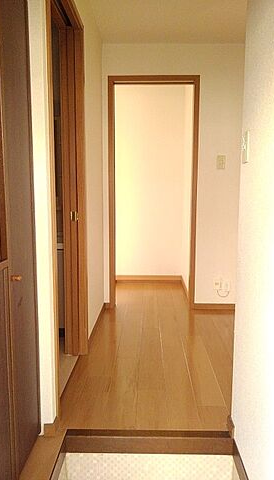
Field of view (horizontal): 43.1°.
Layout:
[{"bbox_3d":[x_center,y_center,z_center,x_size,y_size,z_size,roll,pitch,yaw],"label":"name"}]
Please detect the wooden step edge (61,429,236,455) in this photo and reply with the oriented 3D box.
[{"bbox_3d":[0.054,0.897,1.538,0.735,0.083,0.050,0,7,2],"label":"wooden step edge"}]

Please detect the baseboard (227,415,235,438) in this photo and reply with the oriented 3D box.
[{"bbox_3d":[0.418,0.828,1.542,0.014,0.060,0.085,0,7,2],"label":"baseboard"}]

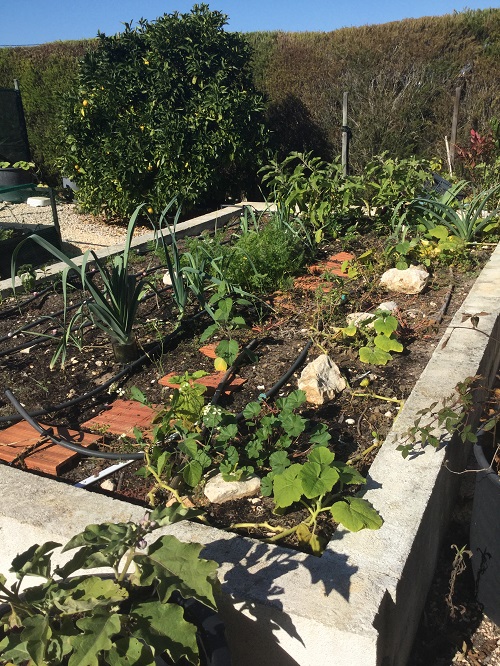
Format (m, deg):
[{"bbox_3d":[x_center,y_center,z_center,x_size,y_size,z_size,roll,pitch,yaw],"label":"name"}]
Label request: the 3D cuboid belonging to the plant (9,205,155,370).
[{"bbox_3d":[-0.720,-0.187,2.644,0.600,0.720,0.450,-2,21,0],"label":"plant"}]

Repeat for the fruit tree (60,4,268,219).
[{"bbox_3d":[-1.300,-3.279,8.907,3.130,2.842,2.950,-5,21,-6],"label":"fruit tree"}]

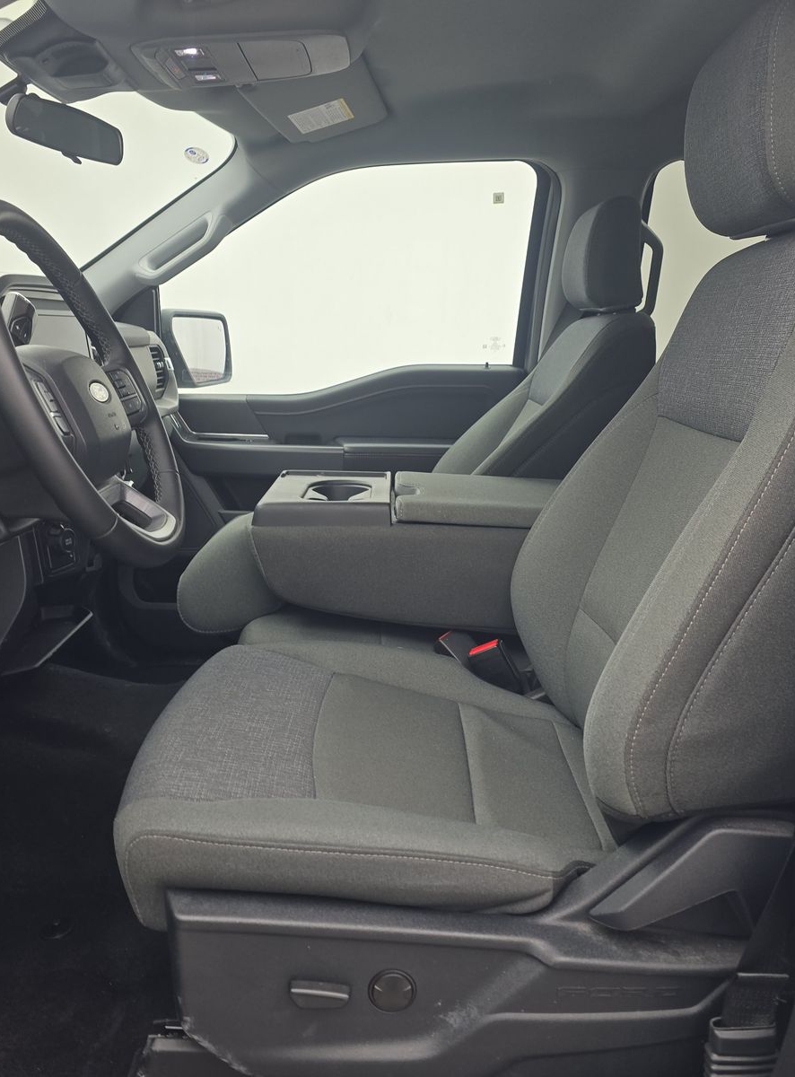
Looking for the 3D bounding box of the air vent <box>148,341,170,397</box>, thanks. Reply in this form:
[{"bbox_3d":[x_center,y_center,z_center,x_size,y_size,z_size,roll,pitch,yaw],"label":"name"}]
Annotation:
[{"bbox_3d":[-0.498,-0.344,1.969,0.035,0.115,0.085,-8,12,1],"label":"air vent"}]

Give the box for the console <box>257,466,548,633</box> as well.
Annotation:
[{"bbox_3d":[0.063,0.004,1.401,0.520,0.178,0.300,3,12,-1],"label":"console"}]

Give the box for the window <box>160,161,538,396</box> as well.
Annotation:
[{"bbox_3d":[-0.133,-0.558,2.100,0.850,0.505,0.050,0,30,0],"label":"window"}]

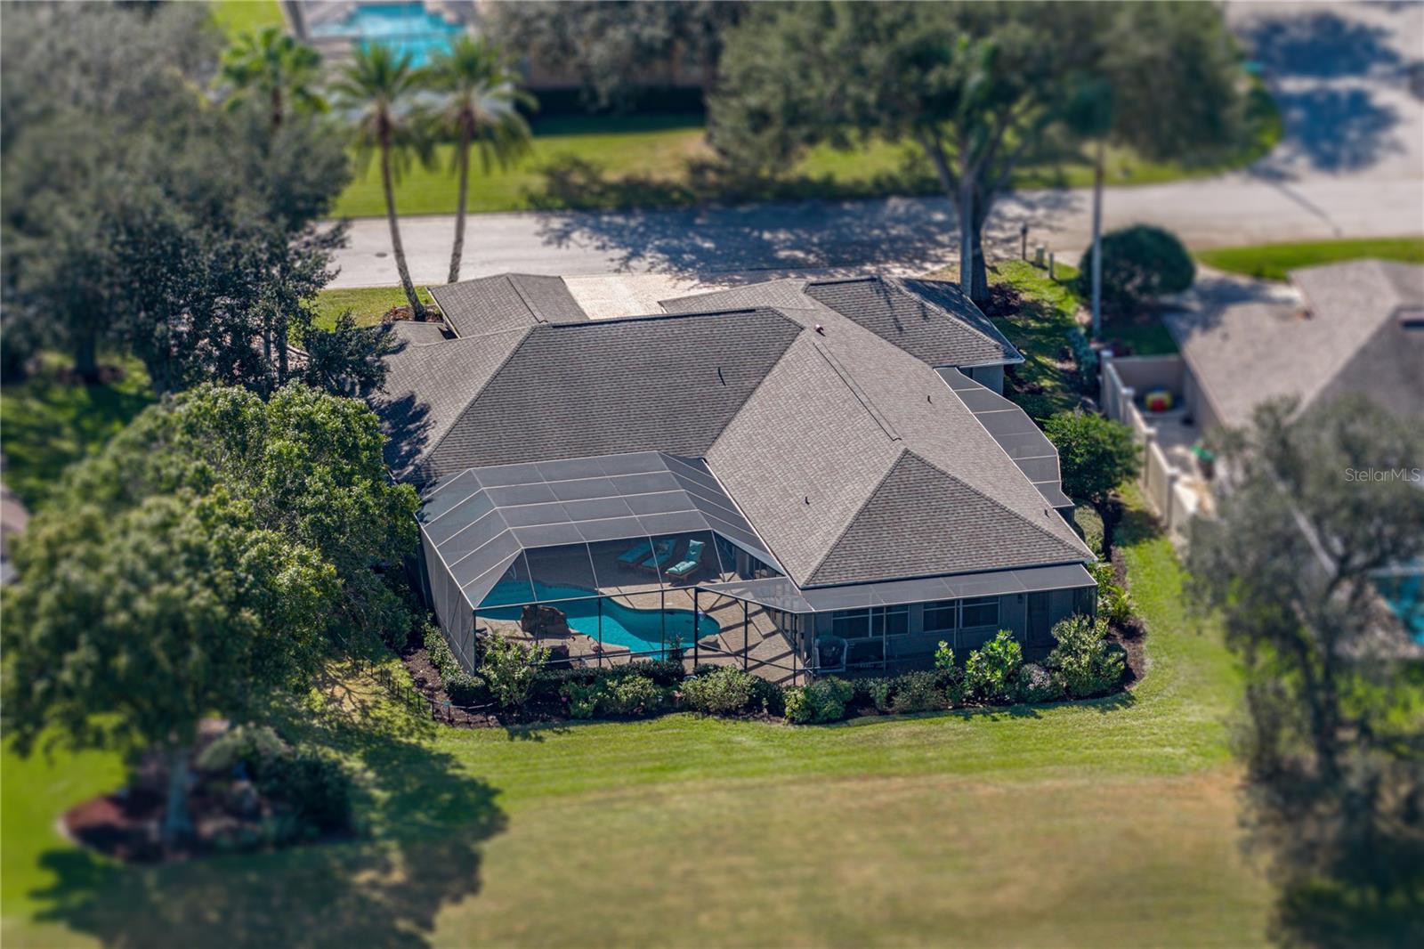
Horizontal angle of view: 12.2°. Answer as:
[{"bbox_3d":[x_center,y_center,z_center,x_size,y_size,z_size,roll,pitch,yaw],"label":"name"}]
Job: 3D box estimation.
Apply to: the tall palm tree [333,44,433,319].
[{"bbox_3d":[-12.154,-10.659,244.190,3.710,10.700,3.700,-1,22,-3],"label":"tall palm tree"}]

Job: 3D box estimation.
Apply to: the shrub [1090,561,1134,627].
[{"bbox_3d":[13.282,3.902,219.774,1.440,1.910,1.600,2,22,3],"label":"shrub"}]

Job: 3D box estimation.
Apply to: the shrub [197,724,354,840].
[{"bbox_3d":[-13.494,9.338,204.706,4.880,2.630,3.800,-1,22,-4],"label":"shrub"}]

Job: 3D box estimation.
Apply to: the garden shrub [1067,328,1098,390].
[{"bbox_3d":[13.432,-4.257,239.918,1.130,2.220,1.200,2,22,3],"label":"garden shrub"}]

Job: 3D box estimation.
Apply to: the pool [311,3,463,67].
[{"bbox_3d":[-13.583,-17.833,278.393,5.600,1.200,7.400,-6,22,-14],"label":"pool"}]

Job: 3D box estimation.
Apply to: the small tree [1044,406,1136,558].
[{"bbox_3d":[12.901,0.331,224.397,3.250,5.130,3.200,2,22,3],"label":"small tree"}]

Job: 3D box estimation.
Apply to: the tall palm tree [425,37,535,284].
[{"bbox_3d":[-8.605,-10.882,244.668,4.090,10.800,4.000,0,22,-2],"label":"tall palm tree"}]

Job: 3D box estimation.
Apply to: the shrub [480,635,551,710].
[{"bbox_3d":[-6.309,6.277,213.169,2.290,2.150,1.900,0,22,-2],"label":"shrub"}]

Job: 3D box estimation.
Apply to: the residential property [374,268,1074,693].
[{"bbox_3d":[0.543,-1.436,227.672,23.960,5.870,31.800,-6,22,-14],"label":"residential property"}]

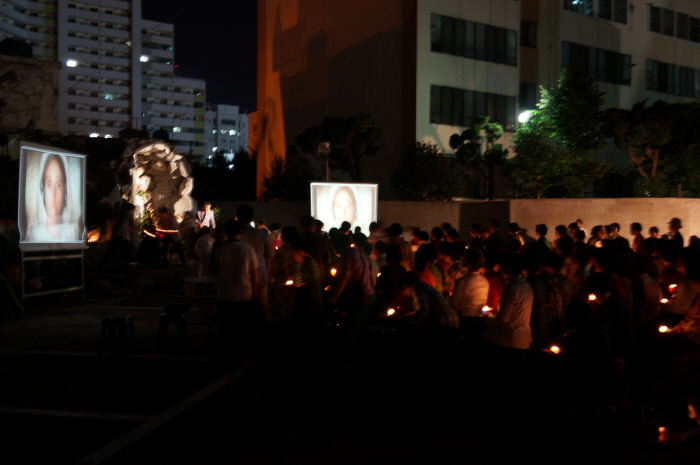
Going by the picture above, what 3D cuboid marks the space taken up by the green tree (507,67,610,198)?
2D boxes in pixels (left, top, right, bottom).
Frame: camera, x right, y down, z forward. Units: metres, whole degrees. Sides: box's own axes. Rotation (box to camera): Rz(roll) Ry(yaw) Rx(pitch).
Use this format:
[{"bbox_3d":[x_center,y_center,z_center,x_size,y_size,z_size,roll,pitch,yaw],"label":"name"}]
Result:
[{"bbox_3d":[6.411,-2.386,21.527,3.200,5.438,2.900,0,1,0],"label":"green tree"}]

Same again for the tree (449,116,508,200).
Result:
[{"bbox_3d":[4.411,-1.894,24.021,2.050,4.175,1.900,0,1,0],"label":"tree"}]

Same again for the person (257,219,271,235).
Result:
[{"bbox_3d":[-2.177,0.538,17.509,0.480,1.741,0.360,1,1,37],"label":"person"}]

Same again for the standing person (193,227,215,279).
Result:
[{"bbox_3d":[-3.410,0.634,16.508,0.500,1.551,0.380,0,1,-20],"label":"standing person"}]

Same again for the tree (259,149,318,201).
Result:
[{"bbox_3d":[-2.287,-1.501,26.016,2.300,3.246,2.200,0,1,0],"label":"tree"}]

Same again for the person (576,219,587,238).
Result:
[{"bbox_3d":[5.881,0.564,17.809,0.480,1.805,0.350,0,1,-18],"label":"person"}]

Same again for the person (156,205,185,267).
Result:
[{"bbox_3d":[-4.493,0.105,17.508,0.680,1.512,0.520,0,1,6],"label":"person"}]

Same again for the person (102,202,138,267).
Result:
[{"bbox_3d":[-5.678,0.056,17.308,0.850,1.596,0.550,0,1,-6],"label":"person"}]

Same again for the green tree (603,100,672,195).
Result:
[{"bbox_3d":[8.840,-1.854,21.522,2.200,4.411,2.100,0,1,0],"label":"green tree"}]

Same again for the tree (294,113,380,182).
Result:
[{"bbox_3d":[-0.483,-2.254,27.024,3.300,4.760,3.000,0,1,0],"label":"tree"}]

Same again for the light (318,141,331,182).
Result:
[{"bbox_3d":[-0.930,-1.565,25.017,0.430,3.414,0.430,0,1,0],"label":"light"}]

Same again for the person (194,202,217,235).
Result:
[{"bbox_3d":[-3.720,0.056,18.008,0.520,1.672,0.360,0,1,-3],"label":"person"}]

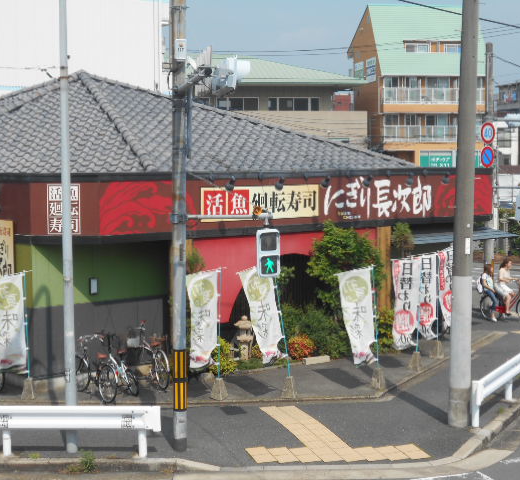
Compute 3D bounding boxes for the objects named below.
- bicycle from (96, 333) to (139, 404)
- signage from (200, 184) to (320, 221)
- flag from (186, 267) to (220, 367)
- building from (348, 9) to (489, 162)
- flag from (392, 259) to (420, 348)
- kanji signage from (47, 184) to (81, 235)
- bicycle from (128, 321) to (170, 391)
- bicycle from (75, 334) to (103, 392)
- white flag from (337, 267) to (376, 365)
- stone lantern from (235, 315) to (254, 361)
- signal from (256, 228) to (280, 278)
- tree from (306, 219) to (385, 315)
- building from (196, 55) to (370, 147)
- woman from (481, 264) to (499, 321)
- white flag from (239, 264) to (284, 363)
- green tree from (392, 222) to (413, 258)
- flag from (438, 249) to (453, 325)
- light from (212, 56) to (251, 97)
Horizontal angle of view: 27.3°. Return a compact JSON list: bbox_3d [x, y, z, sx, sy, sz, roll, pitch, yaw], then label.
[{"bbox_3d":[-2.574,2.201,19.052,0.560,1.070,1.700,-2,6,-25],"label":"bicycle"},{"bbox_3d":[0.027,-0.759,22.300,3.050,0.710,0.090,-4,6,-38],"label":"signage"},{"bbox_3d":[-1.038,1.442,19.700,0.600,1.800,0.100,-1,4,-10],"label":"flag"},{"bbox_3d":[12.487,-11.259,86.189,8.000,14.700,13.000,-1,6,-6],"label":"building"},{"bbox_3d":[2.958,1.301,21.800,0.570,1.820,0.100,-2,5,-22],"label":"flag"},{"bbox_3d":[-3.462,-0.540,18.991,0.580,0.890,0.040,0,6,-1],"label":"kanji signage"},{"bbox_3d":[-2.052,2.173,20.000,0.530,1.060,1.720,-2,5,-27],"label":"bicycle"},{"bbox_3d":[-2.955,2.322,19.087,0.550,1.060,1.720,-4,7,-35],"label":"bicycle"},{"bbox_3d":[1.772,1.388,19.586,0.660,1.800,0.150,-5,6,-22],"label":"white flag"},{"bbox_3d":[-0.314,1.969,21.705,0.400,0.940,0.400,-2,6,-23],"label":"stone lantern"},{"bbox_3d":[0.128,0.202,15.800,0.360,0.730,0.220,0,5,-3],"label":"signal"},{"bbox_3d":[1.789,0.624,22.700,1.550,2.100,1.450,0,5,0],"label":"tree"},{"bbox_3d":[-0.735,-6.553,65.171,13.500,9.600,11.000,0,6,-2],"label":"building"},{"bbox_3d":[5.980,1.384,28.000,0.500,1.500,0.430,1,5,18],"label":"woman"},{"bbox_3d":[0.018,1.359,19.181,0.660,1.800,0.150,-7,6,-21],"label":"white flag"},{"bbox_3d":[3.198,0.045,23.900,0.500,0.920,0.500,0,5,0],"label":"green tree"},{"bbox_3d":[4.089,1.049,23.200,0.500,1.780,0.140,-1,5,-12],"label":"flag"},{"bbox_3d":[-0.373,-2.104,13.800,0.360,0.420,1.150,-1,4,-11],"label":"light"}]

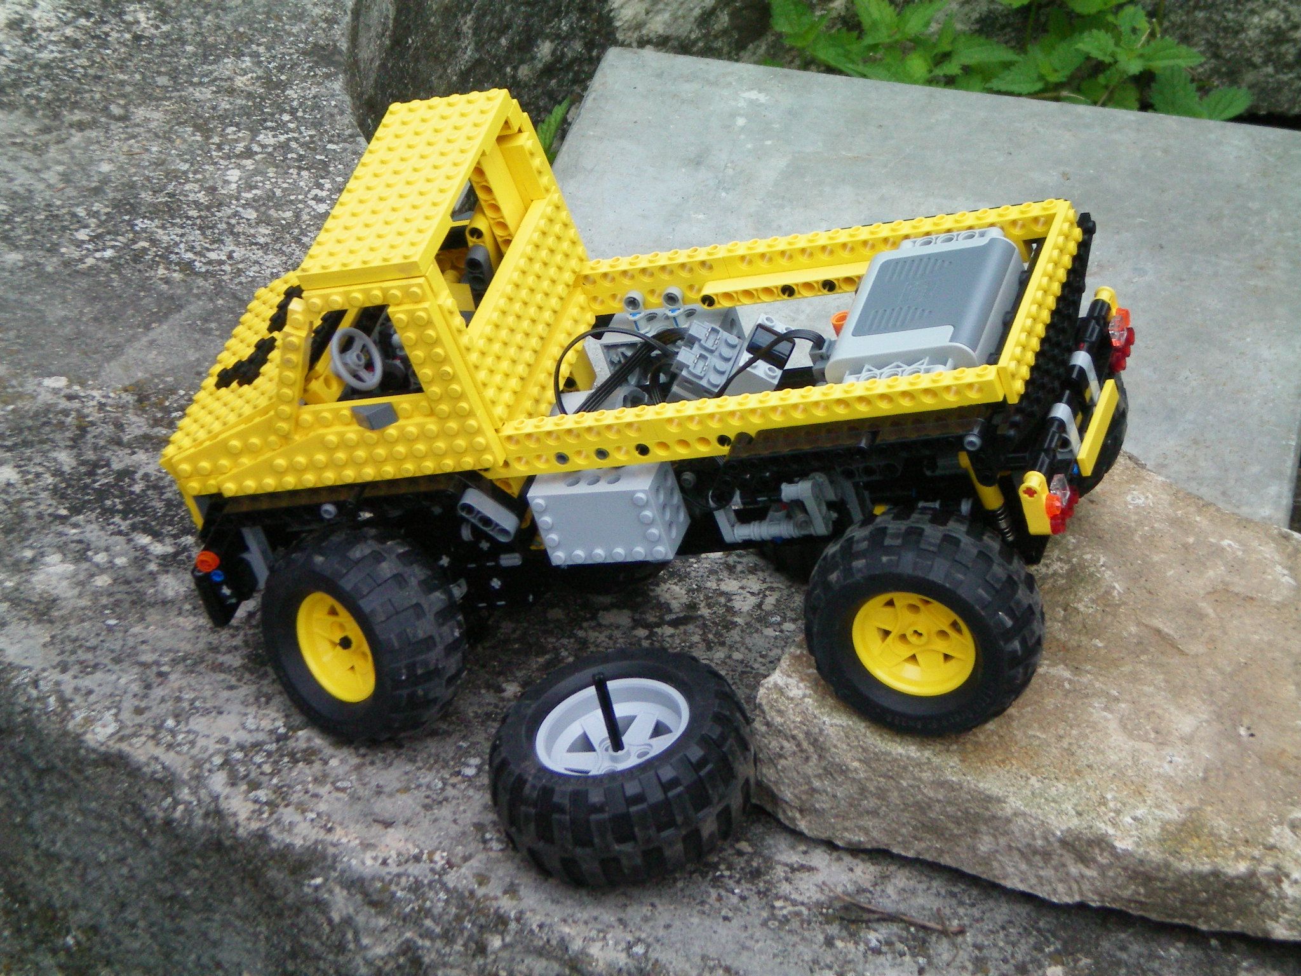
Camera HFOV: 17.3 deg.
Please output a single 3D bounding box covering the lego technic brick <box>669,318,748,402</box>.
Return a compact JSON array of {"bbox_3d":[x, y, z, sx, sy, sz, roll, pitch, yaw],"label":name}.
[{"bbox_3d":[0.017,-0.044,1.553,0.020,0.018,0.032,28,43,-3],"label":"lego technic brick"}]

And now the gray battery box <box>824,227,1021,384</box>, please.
[{"bbox_3d":[0.098,-0.053,1.502,0.056,0.032,0.088,-6,36,25],"label":"gray battery box"}]

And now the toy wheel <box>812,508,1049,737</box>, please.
[{"bbox_3d":[0.095,0.047,1.493,0.082,0.082,0.042,-7,31,24],"label":"toy wheel"}]

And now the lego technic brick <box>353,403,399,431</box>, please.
[{"bbox_3d":[-0.098,-0.025,1.515,0.016,0.008,0.007,-6,36,25],"label":"lego technic brick"}]

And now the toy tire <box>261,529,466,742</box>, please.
[{"bbox_3d":[-0.107,0.054,1.594,0.042,0.082,0.082,-27,21,-38],"label":"toy tire"}]

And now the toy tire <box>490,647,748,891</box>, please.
[{"bbox_3d":[-0.011,0.098,1.545,0.095,0.052,0.095,-11,31,7],"label":"toy tire"}]

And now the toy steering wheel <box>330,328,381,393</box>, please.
[{"bbox_3d":[-0.107,-0.045,1.548,0.009,0.025,0.025,-5,37,27],"label":"toy steering wheel"}]

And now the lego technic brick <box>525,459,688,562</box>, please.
[{"bbox_3d":[-0.015,0.008,1.566,0.048,0.032,0.024,-4,35,23],"label":"lego technic brick"}]

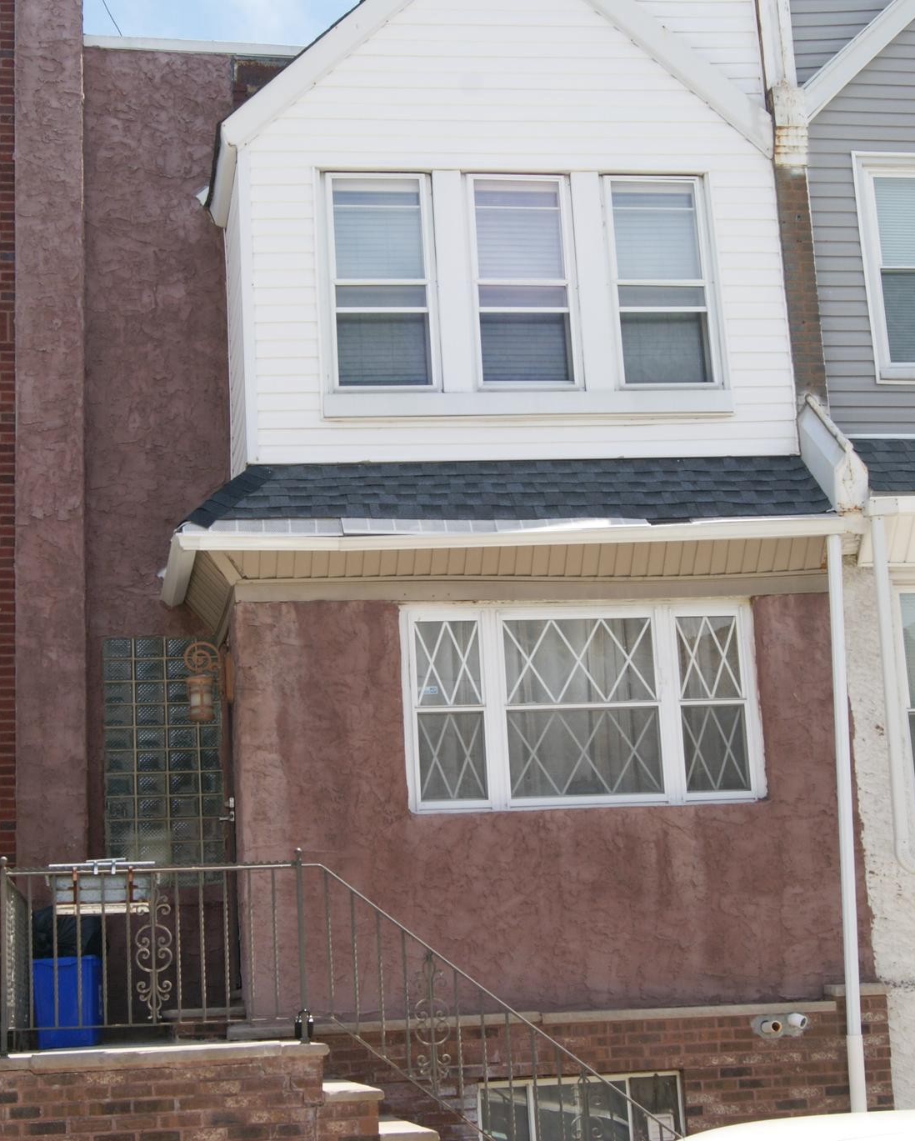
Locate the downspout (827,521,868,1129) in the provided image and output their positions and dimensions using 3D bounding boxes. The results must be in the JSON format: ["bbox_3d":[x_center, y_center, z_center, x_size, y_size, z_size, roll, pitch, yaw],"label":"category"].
[{"bbox_3d":[2.308,1.629,11.791,0.090,3.696,0.090,-1,-5,-10],"label":"downspout"}]

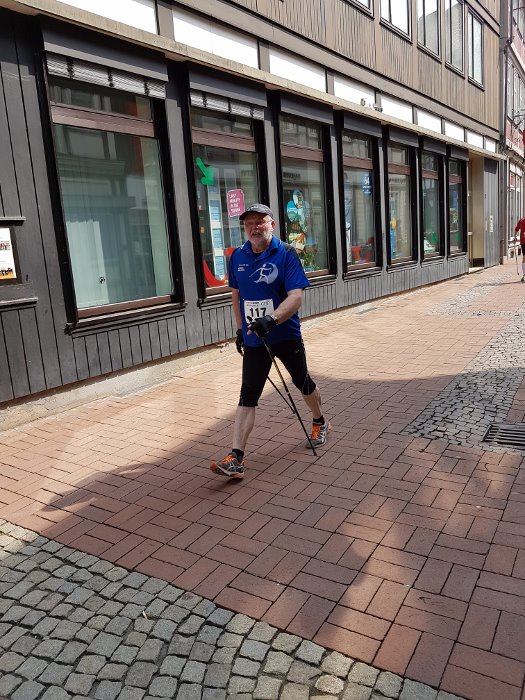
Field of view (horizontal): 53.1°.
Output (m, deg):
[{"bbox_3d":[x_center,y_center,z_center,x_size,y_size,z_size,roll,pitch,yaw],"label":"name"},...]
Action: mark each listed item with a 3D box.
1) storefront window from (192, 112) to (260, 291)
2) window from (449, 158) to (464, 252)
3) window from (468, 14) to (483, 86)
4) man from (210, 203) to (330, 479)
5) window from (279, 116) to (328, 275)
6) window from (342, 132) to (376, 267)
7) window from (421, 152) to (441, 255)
[{"bbox_3d":[-0.440,-1.999,7.102,0.120,2.240,1.280,5,14,37],"label":"storefront window"},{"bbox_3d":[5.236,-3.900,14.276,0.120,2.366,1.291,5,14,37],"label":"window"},{"bbox_3d":[5.999,-8.417,14.775,0.120,1.623,1.337,5,14,37],"label":"window"},{"bbox_3d":[0.041,-0.082,3.496,0.650,1.760,1.020,5,14,37],"label":"man"},{"bbox_3d":[0.680,-2.442,8.510,0.120,2.423,1.326,5,14,37],"label":"window"},{"bbox_3d":[1.849,-2.809,9.989,0.120,2.400,1.303,5,14,37],"label":"window"},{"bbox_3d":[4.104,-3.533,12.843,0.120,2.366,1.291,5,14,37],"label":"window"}]

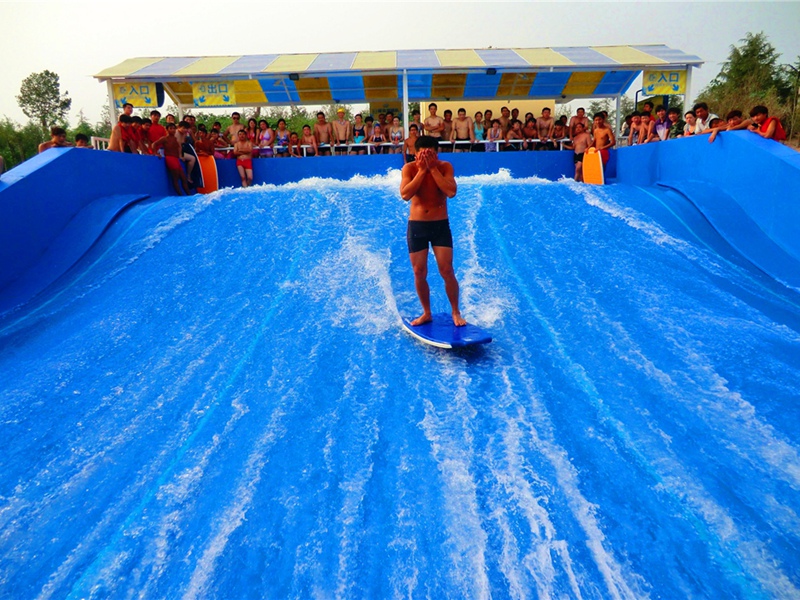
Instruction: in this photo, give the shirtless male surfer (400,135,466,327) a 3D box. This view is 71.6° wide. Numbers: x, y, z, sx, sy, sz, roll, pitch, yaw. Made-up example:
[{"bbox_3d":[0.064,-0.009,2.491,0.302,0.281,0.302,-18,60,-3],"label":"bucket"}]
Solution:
[{"bbox_3d":[0.308,-0.622,5.055,0.570,1.680,0.420,0,11,6],"label":"shirtless male surfer"}]

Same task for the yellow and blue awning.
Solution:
[{"bbox_3d":[-0.065,-5.918,14.440,13.650,1.027,4.456,-1,11,1],"label":"yellow and blue awning"}]

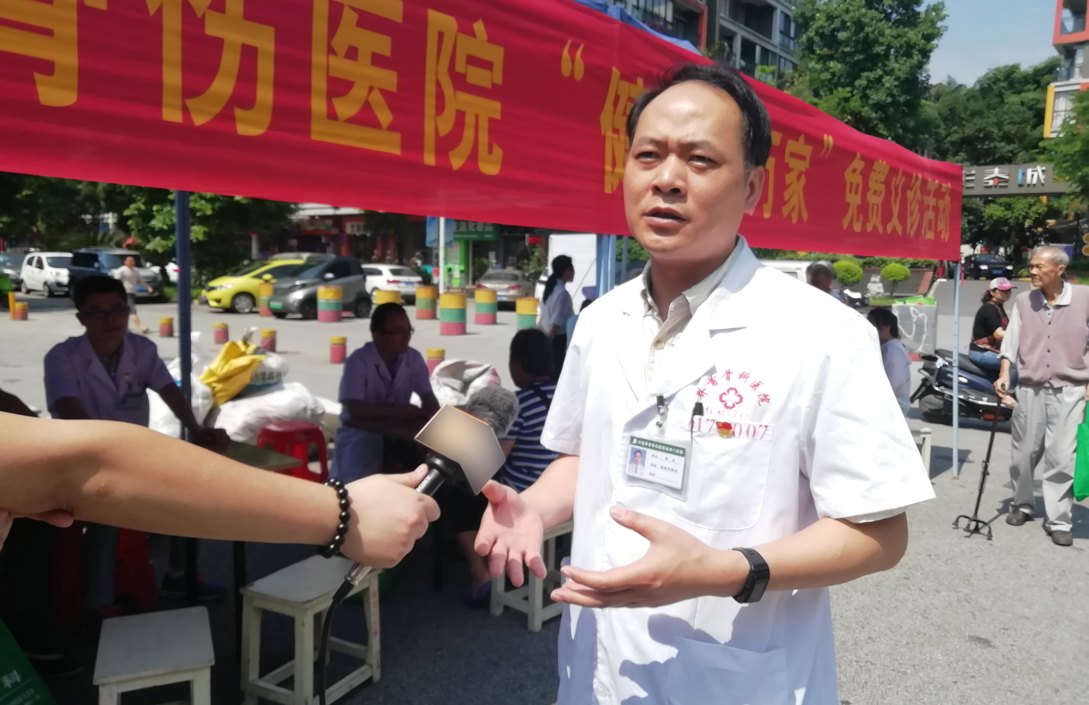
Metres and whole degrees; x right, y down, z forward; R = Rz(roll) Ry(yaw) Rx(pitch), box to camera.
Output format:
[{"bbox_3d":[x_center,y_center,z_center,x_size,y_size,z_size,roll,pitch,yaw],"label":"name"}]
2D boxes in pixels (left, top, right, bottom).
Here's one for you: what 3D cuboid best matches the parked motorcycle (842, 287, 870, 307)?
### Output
[{"bbox_3d":[13.283,-2.397,35.251,1.700,1.000,0.680,-1,6,-17],"label":"parked motorcycle"}]

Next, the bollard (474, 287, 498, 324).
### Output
[{"bbox_3d":[-1.513,-1.182,21.256,0.580,0.880,0.580,1,6,-4],"label":"bollard"}]

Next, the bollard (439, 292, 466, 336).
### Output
[{"bbox_3d":[-1.985,-0.859,17.800,0.590,0.880,0.590,2,6,0],"label":"bollard"}]

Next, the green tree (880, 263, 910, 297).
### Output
[{"bbox_3d":[16.944,-3.527,39.418,1.430,1.650,1.430,4,6,23],"label":"green tree"}]

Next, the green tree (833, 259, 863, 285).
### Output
[{"bbox_3d":[12.997,-3.204,35.000,1.270,1.485,1.270,2,6,0],"label":"green tree"}]

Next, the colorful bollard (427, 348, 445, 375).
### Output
[{"bbox_3d":[-1.426,0.126,10.750,0.245,0.375,0.245,2,6,0],"label":"colorful bollard"}]

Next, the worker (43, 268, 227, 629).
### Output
[{"bbox_3d":[-1.650,0.391,3.233,0.620,1.350,0.680,-3,7,-38],"label":"worker"}]

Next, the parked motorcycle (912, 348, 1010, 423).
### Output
[{"bbox_3d":[4.479,0.221,7.813,1.820,1.130,0.680,7,8,40],"label":"parked motorcycle"}]

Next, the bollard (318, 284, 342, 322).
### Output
[{"bbox_3d":[-5.306,-1.157,20.256,0.580,0.880,0.580,0,6,-15],"label":"bollard"}]

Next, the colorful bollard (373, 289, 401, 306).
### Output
[{"bbox_3d":[-3.484,-0.920,18.256,0.580,0.880,0.580,0,6,-11],"label":"colorful bollard"}]

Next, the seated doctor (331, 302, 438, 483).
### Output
[{"bbox_3d":[-0.749,0.381,3.907,0.570,1.270,0.700,-5,8,-45],"label":"seated doctor"}]

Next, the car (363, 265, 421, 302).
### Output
[{"bbox_3d":[-6.518,-2.576,30.365,4.450,1.490,1.800,6,7,37],"label":"car"}]

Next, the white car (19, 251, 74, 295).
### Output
[{"bbox_3d":[-17.667,-2.849,29.720,3.550,1.520,1.610,7,8,41],"label":"white car"}]

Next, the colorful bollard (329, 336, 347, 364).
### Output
[{"bbox_3d":[-2.999,-0.036,11.900,0.245,0.375,0.245,2,6,0],"label":"colorful bollard"}]

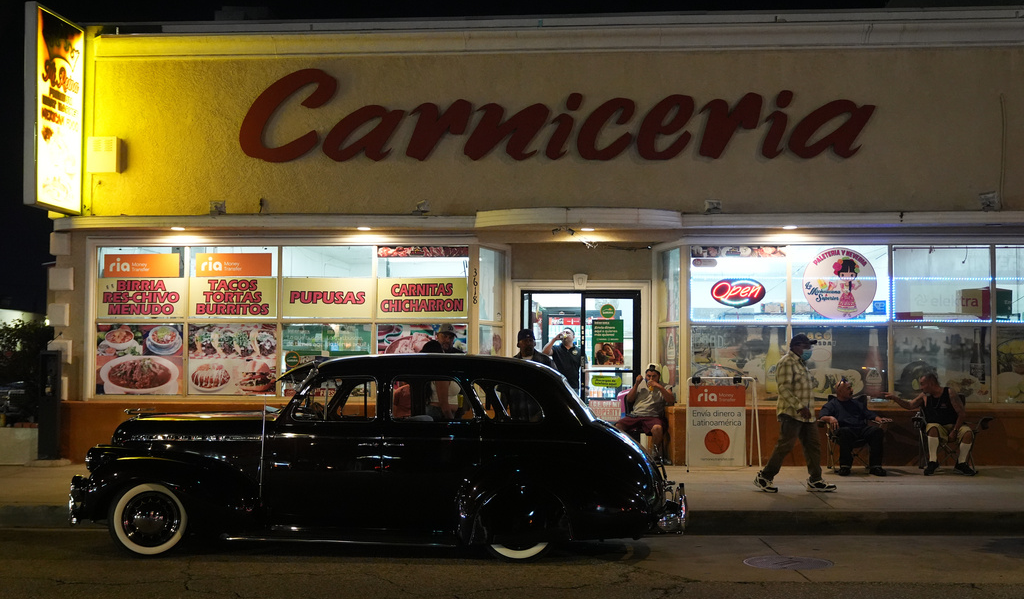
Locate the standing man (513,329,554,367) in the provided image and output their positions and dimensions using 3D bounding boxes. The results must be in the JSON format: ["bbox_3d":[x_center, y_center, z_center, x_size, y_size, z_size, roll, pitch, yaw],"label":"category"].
[{"bbox_3d":[0.200,1.170,12.528,0.568,1.679,0.365,0,-2,-5],"label":"standing man"}]

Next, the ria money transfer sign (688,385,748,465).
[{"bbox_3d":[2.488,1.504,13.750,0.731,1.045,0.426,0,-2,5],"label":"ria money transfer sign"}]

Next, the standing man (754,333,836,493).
[{"bbox_3d":[2.951,1.179,11.876,0.790,1.630,0.550,0,-2,5],"label":"standing man"}]

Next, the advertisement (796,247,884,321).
[{"bbox_3d":[4.010,-0.193,13.924,1.195,0.962,0.070,0,-2,4],"label":"advertisement"}]

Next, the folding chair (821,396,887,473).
[{"bbox_3d":[4.021,1.564,13.398,0.770,0.890,0.600,0,-2,0],"label":"folding chair"}]

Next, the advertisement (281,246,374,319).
[{"bbox_3d":[-2.331,-0.212,14.412,1.196,0.919,0.040,0,-2,4],"label":"advertisement"}]

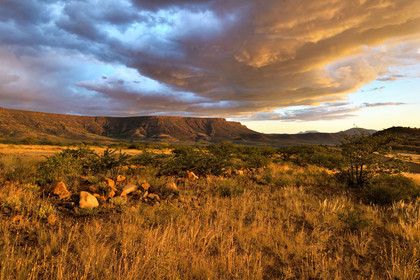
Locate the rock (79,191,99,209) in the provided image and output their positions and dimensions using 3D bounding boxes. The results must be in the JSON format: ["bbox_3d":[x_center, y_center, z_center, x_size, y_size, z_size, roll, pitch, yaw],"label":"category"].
[{"bbox_3d":[-3.159,1.574,5.800,0.498,0.449,0.410,0,-1,-29],"label":"rock"}]

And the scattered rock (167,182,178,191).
[{"bbox_3d":[-1.366,1.693,8.070,0.412,0.274,0.350,0,-1,0],"label":"scattered rock"}]

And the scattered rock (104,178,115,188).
[{"bbox_3d":[-3.281,1.443,7.300,0.326,0.351,0.269,0,-1,-24],"label":"scattered rock"}]

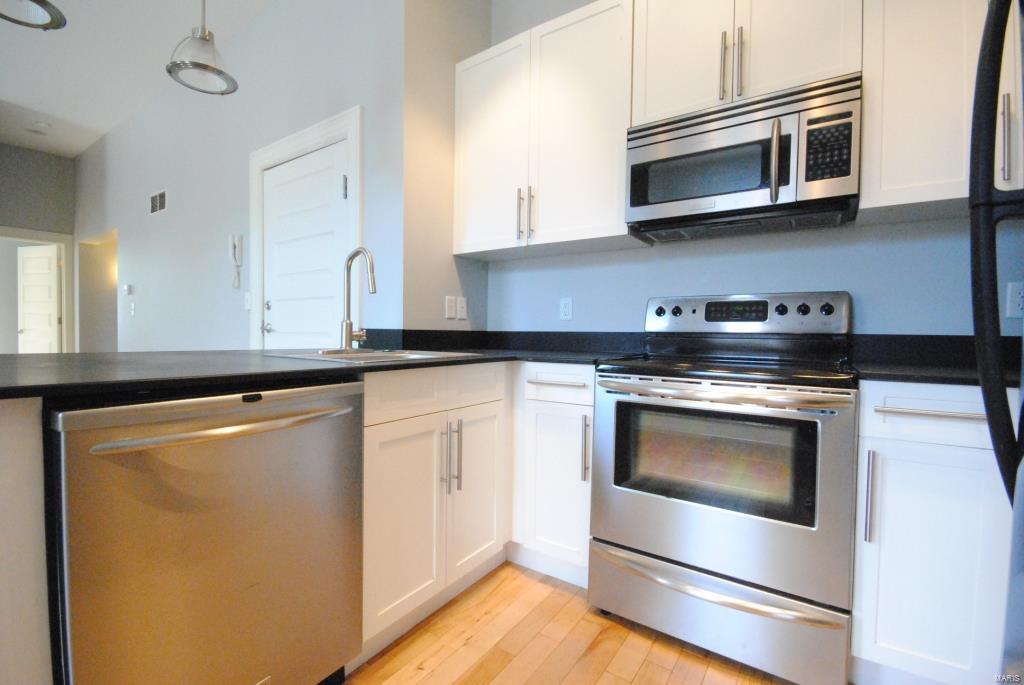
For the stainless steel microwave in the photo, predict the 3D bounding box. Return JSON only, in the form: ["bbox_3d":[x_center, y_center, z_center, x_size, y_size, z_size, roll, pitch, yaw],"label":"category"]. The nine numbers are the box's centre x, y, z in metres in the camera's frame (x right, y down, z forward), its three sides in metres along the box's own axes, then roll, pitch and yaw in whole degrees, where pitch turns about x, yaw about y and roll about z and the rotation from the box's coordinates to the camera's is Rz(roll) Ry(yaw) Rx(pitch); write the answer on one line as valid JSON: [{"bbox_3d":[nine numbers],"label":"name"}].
[{"bbox_3d":[0.898,-0.672,1.729,0.760,0.417,0.415,1,1,33],"label":"stainless steel microwave"}]

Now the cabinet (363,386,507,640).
[{"bbox_3d":[-0.476,0.522,1.671,0.615,0.887,0.745,1,1,33],"label":"cabinet"}]

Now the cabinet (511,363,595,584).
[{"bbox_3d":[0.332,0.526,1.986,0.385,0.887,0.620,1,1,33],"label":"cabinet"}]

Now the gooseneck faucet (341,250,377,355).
[{"bbox_3d":[-0.603,-0.170,1.752,0.215,0.431,0.110,1,1,33],"label":"gooseneck faucet"}]

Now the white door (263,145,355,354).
[{"bbox_3d":[-1.268,-0.096,2.609,0.915,2.060,0.045,1,1,33],"label":"white door"}]

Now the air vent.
[{"bbox_3d":[-3.183,-1.256,3.832,0.385,0.190,0.020,1,1,33],"label":"air vent"}]

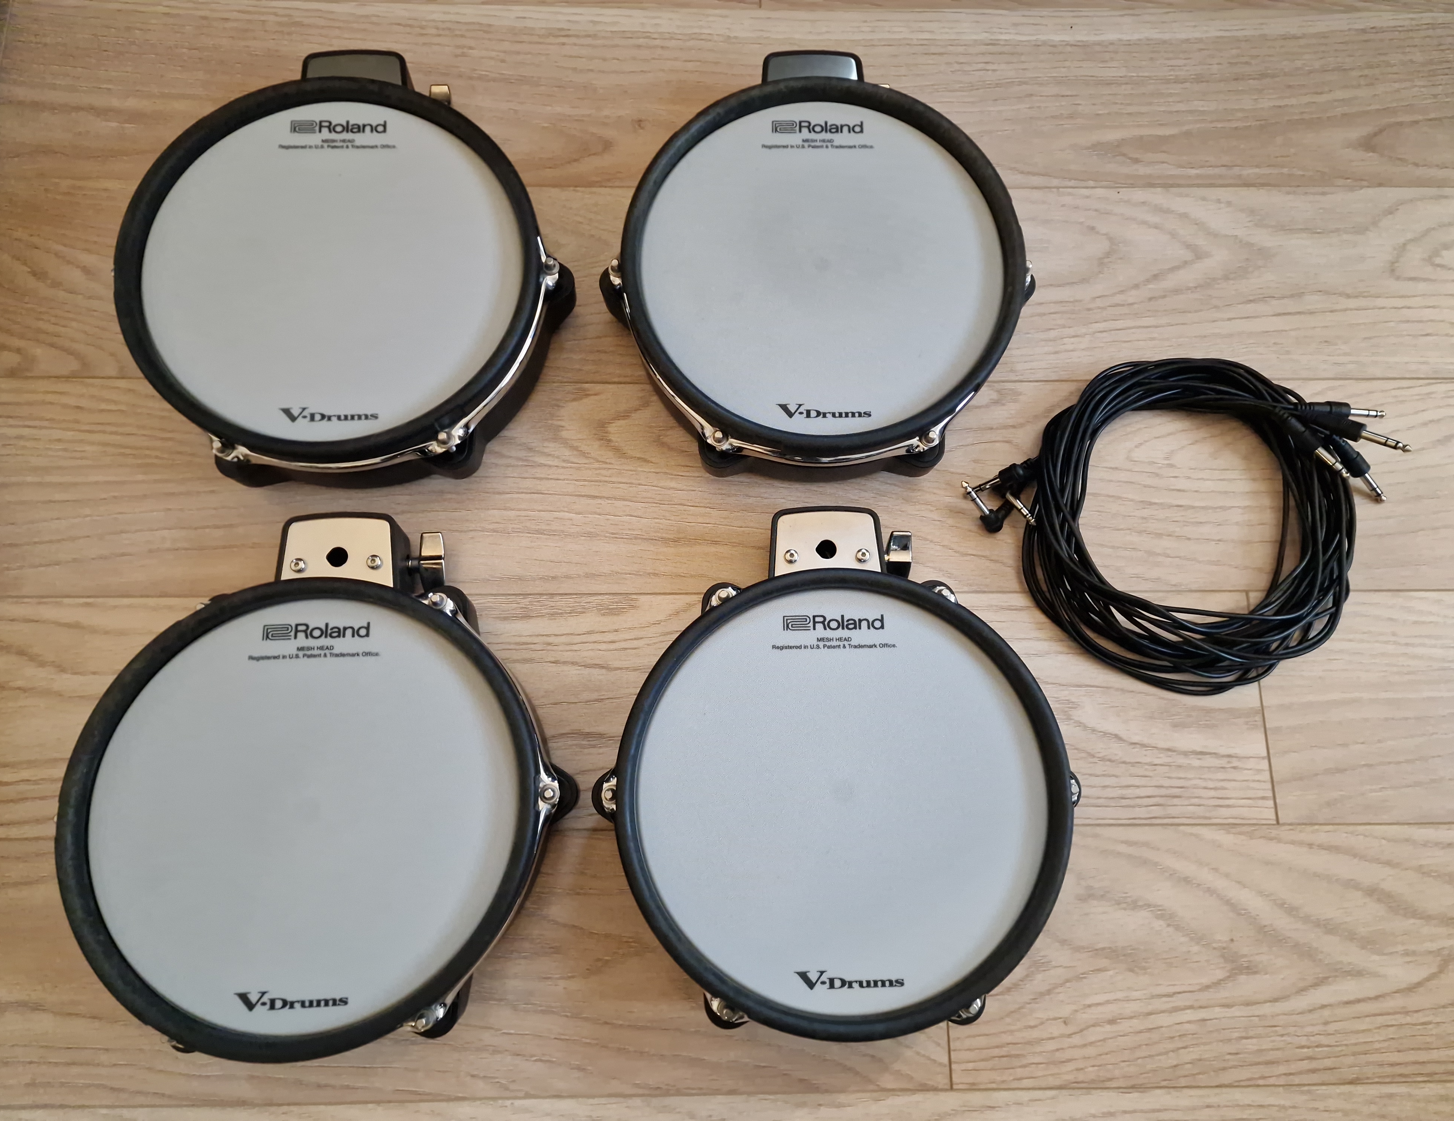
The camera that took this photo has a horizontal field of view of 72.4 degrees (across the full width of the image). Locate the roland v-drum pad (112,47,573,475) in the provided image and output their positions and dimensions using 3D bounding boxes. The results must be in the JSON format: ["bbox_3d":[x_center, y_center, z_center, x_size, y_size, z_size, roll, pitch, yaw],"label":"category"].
[{"bbox_3d":[-0.261,-0.212,0.684,0.305,0.080,0.322,0,78,-1],"label":"roland v-drum pad"}]

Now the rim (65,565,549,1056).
[{"bbox_3d":[-0.246,0.144,0.577,0.273,0.023,0.273,0,78,-1],"label":"rim"}]

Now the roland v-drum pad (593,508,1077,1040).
[{"bbox_3d":[0.069,0.122,0.619,0.305,0.080,0.322,0,78,-1],"label":"roland v-drum pad"}]

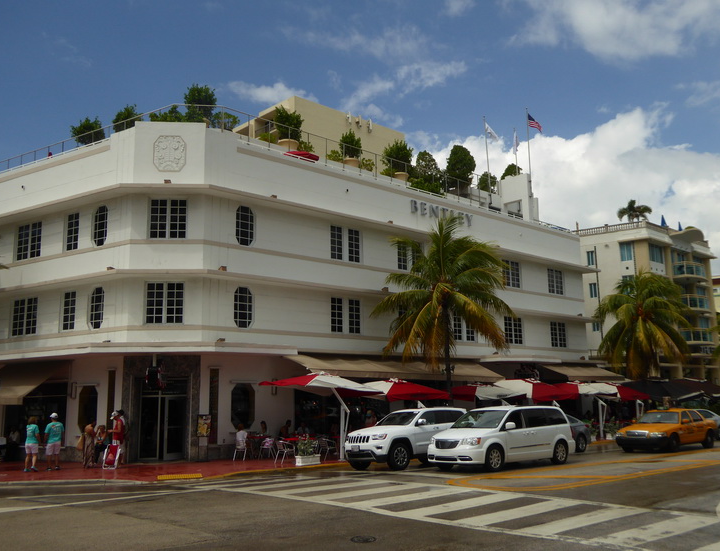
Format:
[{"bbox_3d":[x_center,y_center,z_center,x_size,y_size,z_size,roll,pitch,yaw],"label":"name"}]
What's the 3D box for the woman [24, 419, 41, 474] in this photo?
[{"bbox_3d":[-9.964,5.126,21.350,0.470,1.590,0.400,-3,-11,10],"label":"woman"}]

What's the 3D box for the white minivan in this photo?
[{"bbox_3d":[4.350,4.860,21.200,5.150,1.750,2.060,8,-14,-40],"label":"white minivan"}]

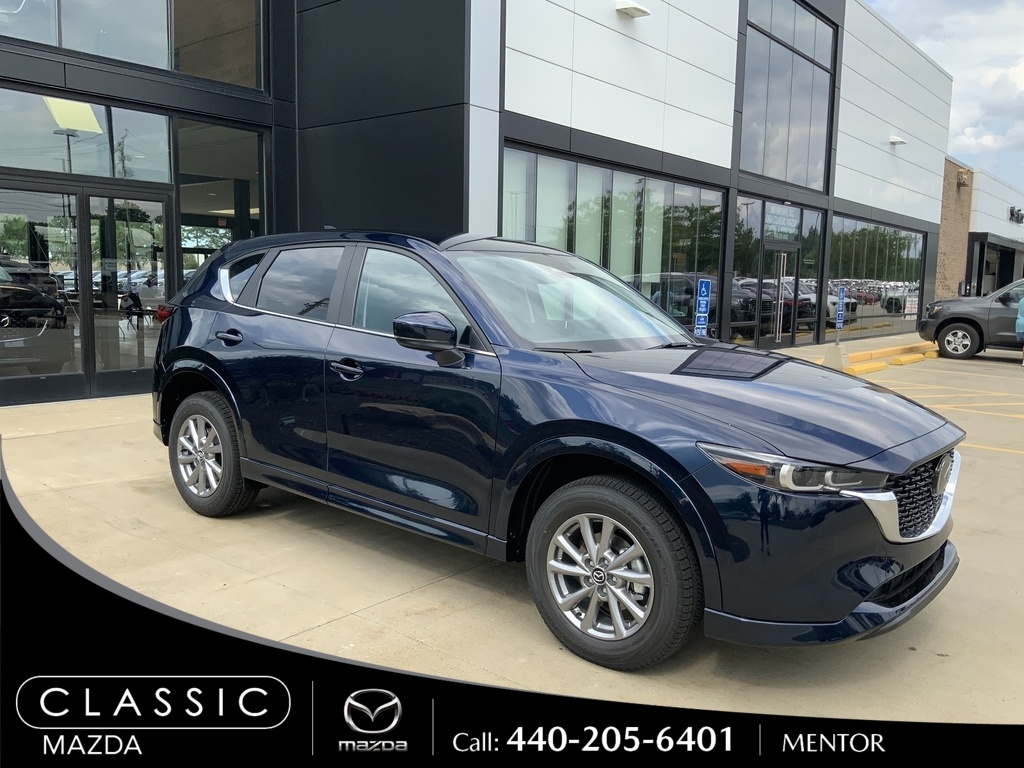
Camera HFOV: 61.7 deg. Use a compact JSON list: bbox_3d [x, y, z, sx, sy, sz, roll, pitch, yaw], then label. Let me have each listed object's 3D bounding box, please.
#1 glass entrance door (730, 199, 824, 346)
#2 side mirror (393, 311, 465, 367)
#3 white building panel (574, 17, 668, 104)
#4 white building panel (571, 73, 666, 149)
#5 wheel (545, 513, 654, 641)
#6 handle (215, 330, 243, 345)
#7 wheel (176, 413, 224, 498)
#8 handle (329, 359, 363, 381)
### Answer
[{"bbox_3d":[5.635,-2.226,17.989,0.150,2.970,4.550,6,9,39],"label":"glass entrance door"},{"bbox_3d":[-0.347,-0.190,3.559,0.190,0.225,0.230,8,10,39],"label":"side mirror"},{"bbox_3d":[1.630,-4.797,12.774,0.060,0.763,2.585,7,9,39],"label":"white building panel"},{"bbox_3d":[1.599,-3.988,12.707,0.070,0.749,2.562,7,9,39],"label":"white building panel"},{"bbox_3d":[0.370,0.705,3.224,0.468,0.468,0.180,8,10,39],"label":"wheel"},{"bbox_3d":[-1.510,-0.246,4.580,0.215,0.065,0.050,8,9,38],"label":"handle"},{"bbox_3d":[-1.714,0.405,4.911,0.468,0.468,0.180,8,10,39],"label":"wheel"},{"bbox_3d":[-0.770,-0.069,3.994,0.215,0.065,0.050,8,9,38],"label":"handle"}]

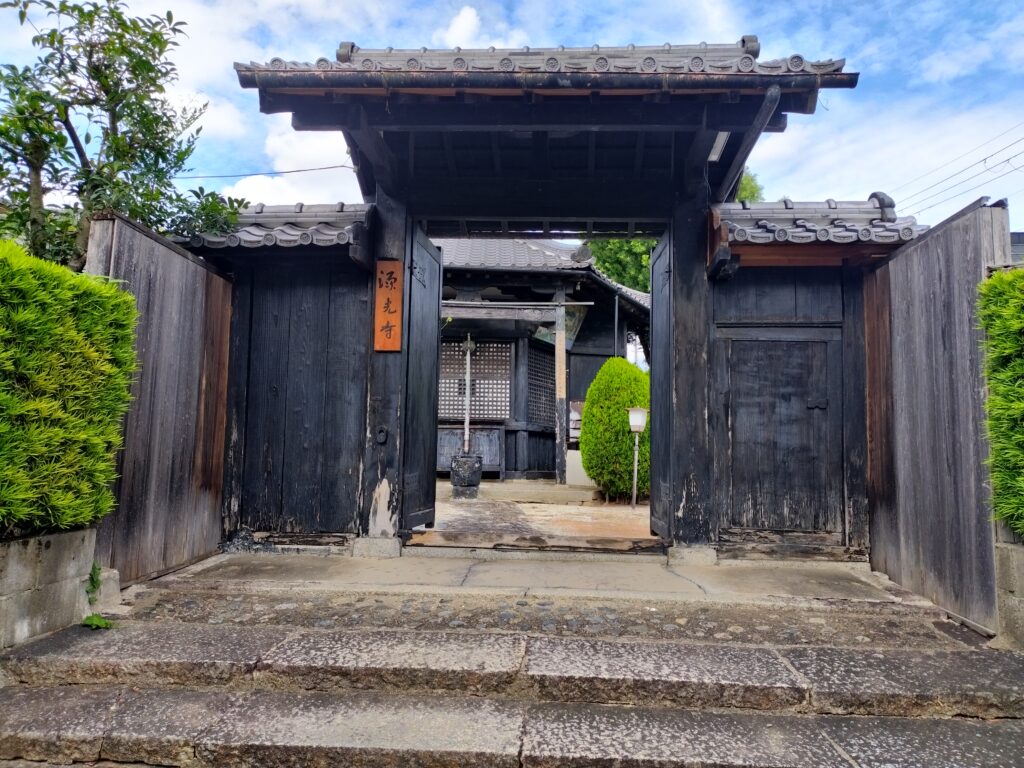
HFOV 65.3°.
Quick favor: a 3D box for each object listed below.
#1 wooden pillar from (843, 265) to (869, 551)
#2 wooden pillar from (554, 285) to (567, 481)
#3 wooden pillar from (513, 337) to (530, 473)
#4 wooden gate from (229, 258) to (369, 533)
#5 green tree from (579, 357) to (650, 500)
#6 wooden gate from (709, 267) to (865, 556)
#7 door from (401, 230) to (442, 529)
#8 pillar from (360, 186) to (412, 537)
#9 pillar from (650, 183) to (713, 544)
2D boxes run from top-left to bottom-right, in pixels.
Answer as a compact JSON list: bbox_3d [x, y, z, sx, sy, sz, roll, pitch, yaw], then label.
[{"bbox_3d":[2.681,0.173,6.308,0.168,2.232,0.170,1,-5,3],"label":"wooden pillar"},{"bbox_3d":[0.788,0.030,12.905,0.155,3.158,0.160,1,-5,3],"label":"wooden pillar"},{"bbox_3d":[0.200,0.370,14.530,0.213,2.461,0.200,1,-5,3],"label":"wooden pillar"},{"bbox_3d":[-1.717,0.085,6.523,1.082,2.230,0.120,1,-5,3],"label":"wooden gate"},{"bbox_3d":[1.484,0.619,11.133,1.052,2.019,1.060,1,-5,3],"label":"green tree"},{"bbox_3d":[2.163,0.207,6.324,1.228,2.281,0.140,1,-5,3],"label":"wooden gate"},{"bbox_3d":[-0.821,-0.063,7.073,0.070,2.576,1.030,0,-5,9],"label":"door"},{"bbox_3d":[-1.009,-0.191,6.510,0.272,2.819,0.270,1,-5,3],"label":"pillar"},{"bbox_3d":[1.411,-0.181,6.398,0.267,2.849,0.270,1,-5,3],"label":"pillar"}]

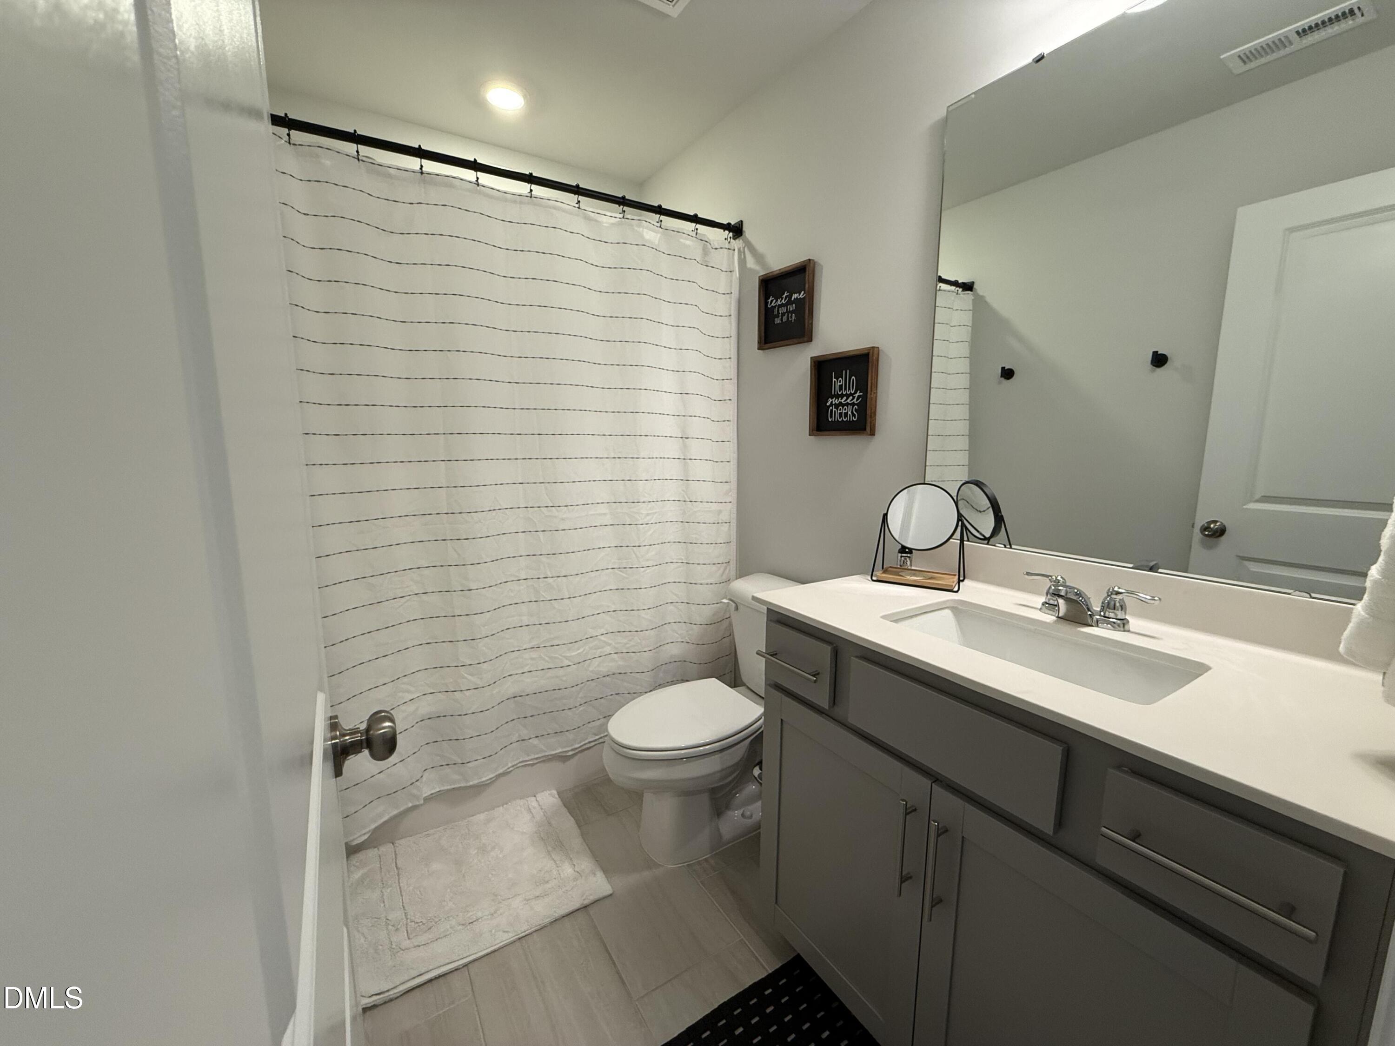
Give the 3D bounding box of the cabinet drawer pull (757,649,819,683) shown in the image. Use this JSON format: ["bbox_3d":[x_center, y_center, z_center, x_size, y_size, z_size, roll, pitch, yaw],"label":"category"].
[{"bbox_3d":[0.198,0.305,1.219,0.036,0.012,0.184,-6,11,-32],"label":"cabinet drawer pull"}]

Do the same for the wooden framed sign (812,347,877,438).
[{"bbox_3d":[0.445,-0.394,1.736,0.025,0.249,0.250,-6,11,-32],"label":"wooden framed sign"}]

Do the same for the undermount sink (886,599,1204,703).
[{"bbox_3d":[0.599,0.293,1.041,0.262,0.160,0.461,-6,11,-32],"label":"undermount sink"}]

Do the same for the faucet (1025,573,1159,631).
[{"bbox_3d":[0.741,0.158,1.113,0.158,0.078,0.242,-6,11,-32],"label":"faucet"}]

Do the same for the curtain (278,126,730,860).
[{"bbox_3d":[-0.471,-0.076,1.828,1.488,1.838,0.101,-6,11,-32],"label":"curtain"}]

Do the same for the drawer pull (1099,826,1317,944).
[{"bbox_3d":[0.575,0.404,0.647,0.036,0.012,0.186,-6,11,-32],"label":"drawer pull"}]

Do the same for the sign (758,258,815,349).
[{"bbox_3d":[0.296,-0.729,1.912,0.025,0.249,0.249,-6,11,-32],"label":"sign"}]

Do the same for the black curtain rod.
[{"bbox_3d":[-0.484,-1.022,1.682,1.527,0.057,0.056,-6,11,-32],"label":"black curtain rod"}]

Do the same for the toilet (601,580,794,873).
[{"bbox_3d":[0.076,0.631,1.786,0.748,0.765,0.430,-6,11,-32],"label":"toilet"}]

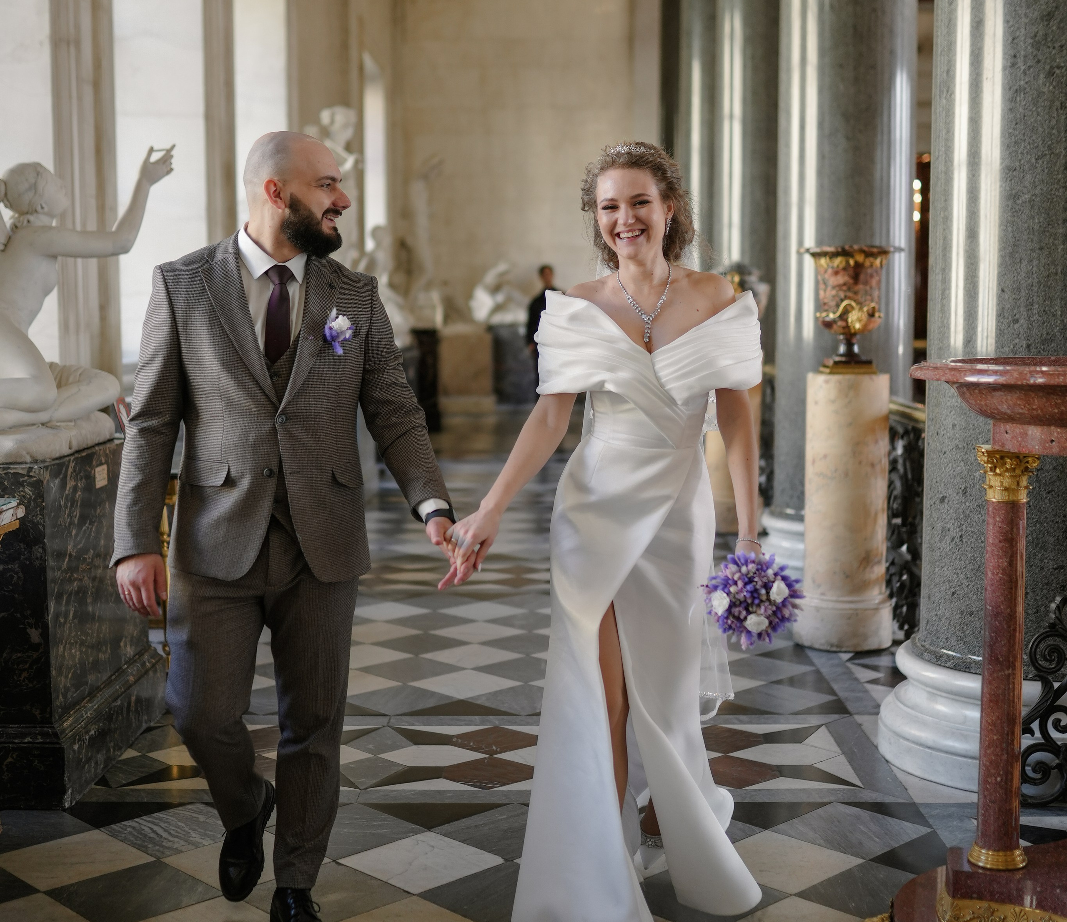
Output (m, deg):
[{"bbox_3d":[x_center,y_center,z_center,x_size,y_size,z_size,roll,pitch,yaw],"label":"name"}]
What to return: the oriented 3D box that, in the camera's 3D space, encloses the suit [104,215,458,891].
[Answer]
[{"bbox_3d":[-0.567,0.211,3.519,0.768,1.429,0.460,-1,6,-5],"label":"suit"}]

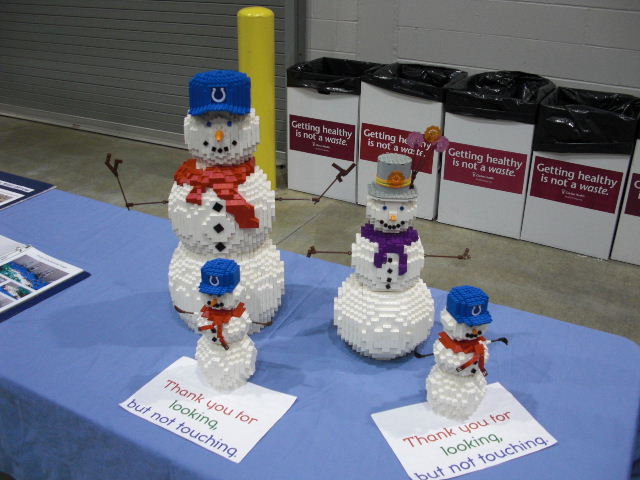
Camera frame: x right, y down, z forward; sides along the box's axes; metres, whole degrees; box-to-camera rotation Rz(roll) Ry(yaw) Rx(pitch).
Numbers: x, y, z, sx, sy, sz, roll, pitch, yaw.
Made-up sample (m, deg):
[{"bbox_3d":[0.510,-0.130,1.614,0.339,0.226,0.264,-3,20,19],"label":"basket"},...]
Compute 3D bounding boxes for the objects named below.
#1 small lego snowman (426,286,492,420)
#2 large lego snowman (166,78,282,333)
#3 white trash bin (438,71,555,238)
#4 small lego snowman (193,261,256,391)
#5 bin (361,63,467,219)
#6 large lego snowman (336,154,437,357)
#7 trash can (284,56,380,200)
[{"bbox_3d":[0.254,0.207,1.183,0.115,0.267,0.118,-8,28,-16],"label":"small lego snowman"},{"bbox_3d":[-0.207,-0.070,1.407,0.256,0.558,0.256,-2,27,-4],"label":"large lego snowman"},{"bbox_3d":[0.977,-0.477,3.692,0.465,0.738,0.465,14,29,25],"label":"white trash bin"},{"bbox_3d":[-0.181,0.167,1.254,0.115,0.270,0.118,7,27,13],"label":"small lego snowman"},{"bbox_3d":[0.550,-0.585,3.897,0.473,0.742,0.470,14,29,25],"label":"bin"},{"bbox_3d":[0.136,0.040,1.335,0.209,0.430,0.209,2,27,2],"label":"large lego snowman"},{"bbox_3d":[0.116,-0.685,4.095,0.472,0.738,0.450,14,29,25],"label":"trash can"}]

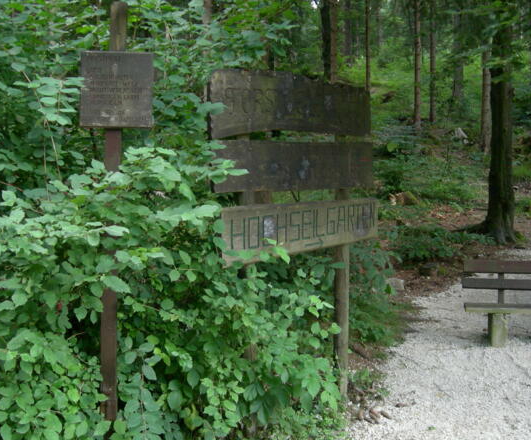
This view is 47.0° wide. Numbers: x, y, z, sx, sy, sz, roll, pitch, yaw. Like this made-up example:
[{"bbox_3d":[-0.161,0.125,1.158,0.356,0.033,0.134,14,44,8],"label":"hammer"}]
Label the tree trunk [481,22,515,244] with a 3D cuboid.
[{"bbox_3d":[4.696,-1.743,12.300,0.600,4.500,0.600,1,2,21],"label":"tree trunk"}]

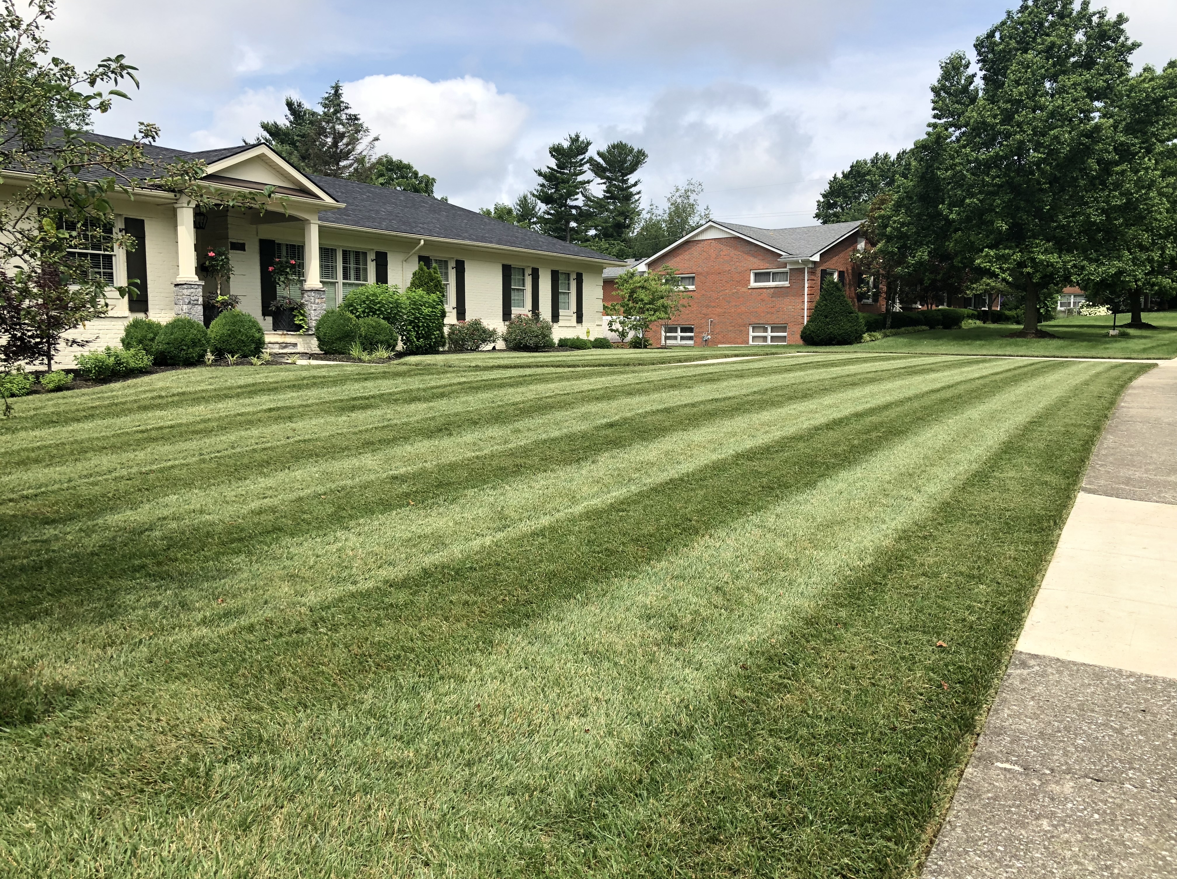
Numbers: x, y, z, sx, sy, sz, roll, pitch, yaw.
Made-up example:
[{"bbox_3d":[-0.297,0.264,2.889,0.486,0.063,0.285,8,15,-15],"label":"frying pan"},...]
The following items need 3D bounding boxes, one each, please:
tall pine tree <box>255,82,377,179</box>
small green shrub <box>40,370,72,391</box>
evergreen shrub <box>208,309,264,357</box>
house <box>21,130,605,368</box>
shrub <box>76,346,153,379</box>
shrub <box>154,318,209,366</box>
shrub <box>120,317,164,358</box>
[{"bbox_3d":[-13.140,-10.733,46.631,6.300,13.116,6.300,4,7,35],"label":"tall pine tree"},{"bbox_3d":[-6.194,-0.678,11.091,0.360,0.260,0.360,0,6,0],"label":"small green shrub"},{"bbox_3d":[-5.806,-1.746,15.739,0.930,0.803,0.930,4,7,35],"label":"evergreen shrub"},{"bbox_3d":[-7.573,-4.379,23.070,11.200,4.950,21.750,4,7,35],"label":"house"},{"bbox_3d":[-7.082,-1.151,14.223,0.900,0.483,1.150,4,7,35],"label":"shrub"},{"bbox_3d":[-6.103,-1.465,14.324,0.800,0.758,0.800,0,6,0],"label":"shrub"},{"bbox_3d":[-7.283,-1.660,15.634,0.800,0.706,0.800,4,7,35],"label":"shrub"}]

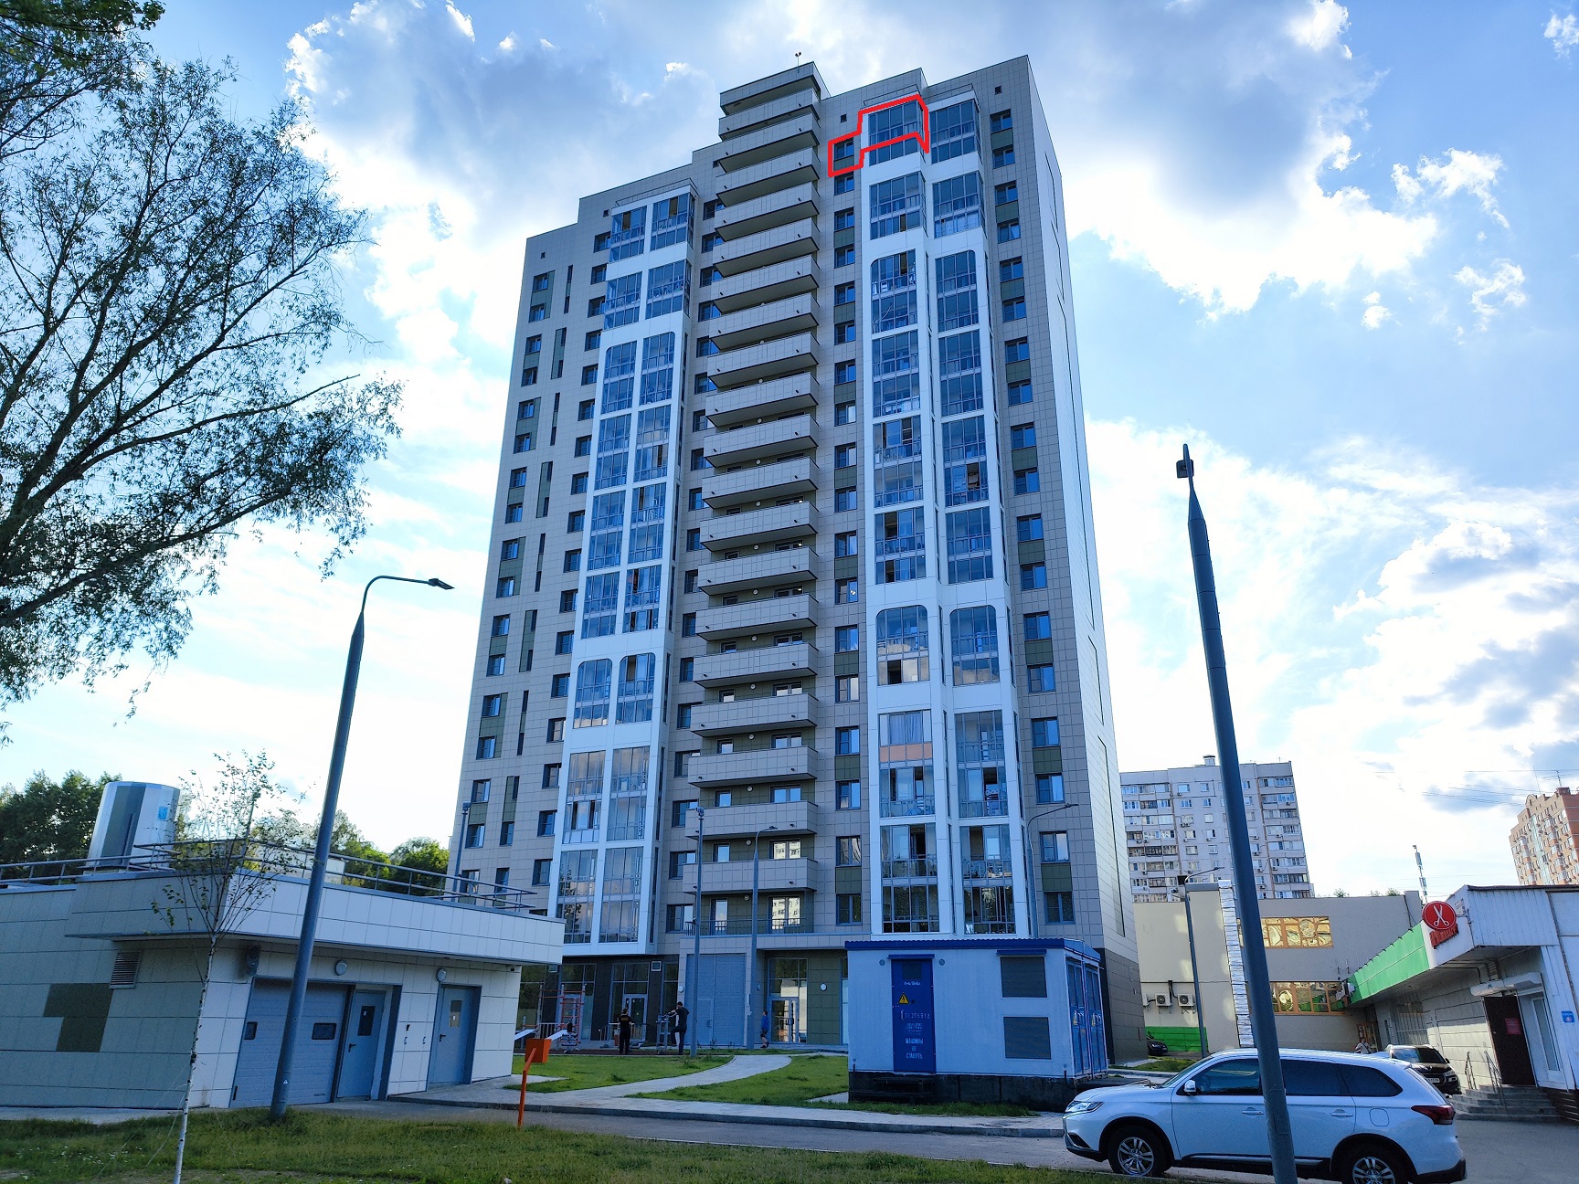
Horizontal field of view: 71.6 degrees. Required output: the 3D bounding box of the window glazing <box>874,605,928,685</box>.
[{"bbox_3d":[6.237,2.912,59.995,2.913,4.408,0.150,-8,-23,21],"label":"window glazing"}]

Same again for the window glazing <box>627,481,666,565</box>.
[{"bbox_3d":[-9.396,-4.559,71.954,2.516,5.375,0.150,-8,-24,22],"label":"window glazing"}]

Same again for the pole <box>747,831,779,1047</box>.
[{"bbox_3d":[-1.151,15.681,50.125,0.330,9.617,2.300,-10,-24,26],"label":"pole"}]

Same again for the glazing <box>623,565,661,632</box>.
[{"bbox_3d":[-9.483,0.487,70.575,2.535,4.386,0.150,-8,-23,21],"label":"glazing"}]

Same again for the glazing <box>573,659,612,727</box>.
[{"bbox_3d":[-12.434,6.417,69.471,2.509,4.408,0.150,-8,-23,21],"label":"glazing"}]

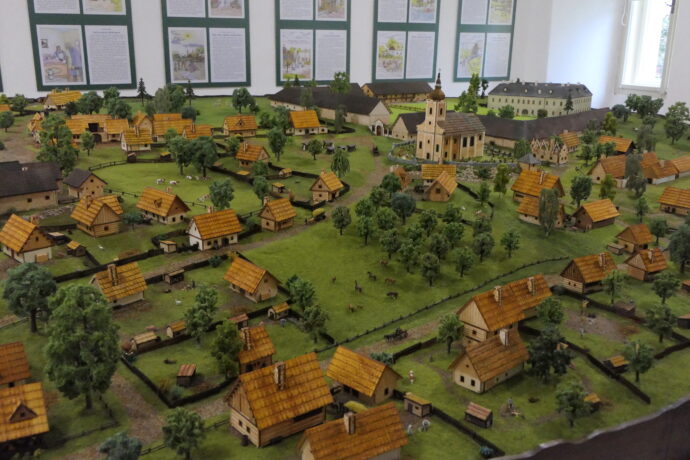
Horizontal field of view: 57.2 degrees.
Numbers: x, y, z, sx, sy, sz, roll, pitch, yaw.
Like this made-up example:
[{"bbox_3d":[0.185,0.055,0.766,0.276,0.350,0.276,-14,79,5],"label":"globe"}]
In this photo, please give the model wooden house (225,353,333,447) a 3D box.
[{"bbox_3d":[-0.108,0.264,1.034,0.143,0.119,0.105,-11,20,-38],"label":"model wooden house"}]

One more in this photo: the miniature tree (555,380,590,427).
[{"bbox_3d":[0.326,0.250,0.903,0.050,0.076,0.050,1,19,0],"label":"miniature tree"}]

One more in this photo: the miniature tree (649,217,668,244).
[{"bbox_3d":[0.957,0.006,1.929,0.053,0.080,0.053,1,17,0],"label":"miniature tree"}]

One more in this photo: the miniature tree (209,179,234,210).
[{"bbox_3d":[-0.454,-0.131,2.330,0.088,0.115,0.088,1,17,0],"label":"miniature tree"}]

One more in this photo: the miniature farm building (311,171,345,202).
[{"bbox_3d":[-0.074,-0.173,2.533,0.092,0.104,0.129,7,18,19],"label":"miniature farm building"}]

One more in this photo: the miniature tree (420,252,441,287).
[{"bbox_3d":[0.182,0.086,1.341,0.042,0.073,0.042,1,19,0],"label":"miniature tree"}]

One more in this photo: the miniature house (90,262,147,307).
[{"bbox_3d":[-0.534,0.115,1.486,0.098,0.092,0.095,-16,26,-42],"label":"miniature house"}]

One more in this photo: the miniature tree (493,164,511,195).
[{"bbox_3d":[0.581,-0.182,2.347,0.067,0.118,0.067,1,17,0],"label":"miniature tree"}]

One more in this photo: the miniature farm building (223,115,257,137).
[{"bbox_3d":[-0.490,-0.487,2.964,0.137,0.088,0.081,-7,19,-25],"label":"miniature farm building"}]

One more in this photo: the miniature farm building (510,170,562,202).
[{"bbox_3d":[0.591,-0.125,1.934,0.079,0.093,0.127,-13,24,-38],"label":"miniature farm building"}]

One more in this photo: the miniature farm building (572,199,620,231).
[{"bbox_3d":[0.806,-0.053,2.030,0.144,0.071,0.075,-12,22,-35],"label":"miniature farm building"}]

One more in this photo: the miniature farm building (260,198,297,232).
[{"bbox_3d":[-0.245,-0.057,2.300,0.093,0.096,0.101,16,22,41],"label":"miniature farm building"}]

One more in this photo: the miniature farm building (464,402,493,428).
[{"bbox_3d":[0.230,0.314,1.079,0.040,0.030,0.028,14,21,37],"label":"miniature farm building"}]

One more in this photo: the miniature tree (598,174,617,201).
[{"bbox_3d":[0.957,-0.151,2.306,0.066,0.098,0.066,1,17,0],"label":"miniature tree"}]

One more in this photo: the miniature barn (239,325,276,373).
[{"bbox_3d":[-0.165,0.190,1.035,0.070,0.059,0.081,-11,22,-33],"label":"miniature barn"}]

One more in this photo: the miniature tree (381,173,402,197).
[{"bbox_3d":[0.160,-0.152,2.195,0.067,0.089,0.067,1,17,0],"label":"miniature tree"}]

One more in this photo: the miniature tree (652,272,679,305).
[{"bbox_3d":[0.663,0.122,1.304,0.057,0.067,0.057,1,19,0],"label":"miniature tree"}]

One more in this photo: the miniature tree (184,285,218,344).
[{"bbox_3d":[-0.295,0.177,1.281,0.068,0.121,0.064,-3,18,-14],"label":"miniature tree"}]

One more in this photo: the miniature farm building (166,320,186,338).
[{"bbox_3d":[-0.295,0.174,1.116,0.018,0.021,0.030,19,25,41],"label":"miniature farm building"}]

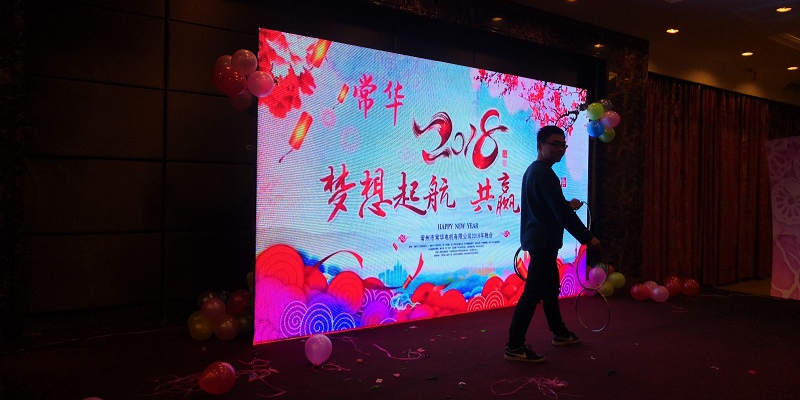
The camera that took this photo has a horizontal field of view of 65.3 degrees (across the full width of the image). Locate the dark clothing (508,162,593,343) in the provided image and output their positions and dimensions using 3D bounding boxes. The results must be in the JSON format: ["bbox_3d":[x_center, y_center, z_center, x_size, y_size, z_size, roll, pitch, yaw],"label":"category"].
[{"bbox_3d":[1.100,0.400,4.820,0.700,1.420,0.500,0,1,-20],"label":"dark clothing"}]

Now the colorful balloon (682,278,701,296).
[{"bbox_3d":[3.497,1.054,7.496,0.215,0.209,0.215,1,1,25],"label":"colorful balloon"}]

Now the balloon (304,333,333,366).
[{"bbox_3d":[-0.557,1.032,4.291,0.190,0.217,0.192,1,1,-7],"label":"balloon"}]

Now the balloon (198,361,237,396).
[{"bbox_3d":[-1.064,1.044,3.657,0.217,0.199,0.212,1,1,-16],"label":"balloon"}]

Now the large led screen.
[{"bbox_3d":[0.524,-0.099,6.231,4.253,2.470,0.120,0,1,-38],"label":"large led screen"}]

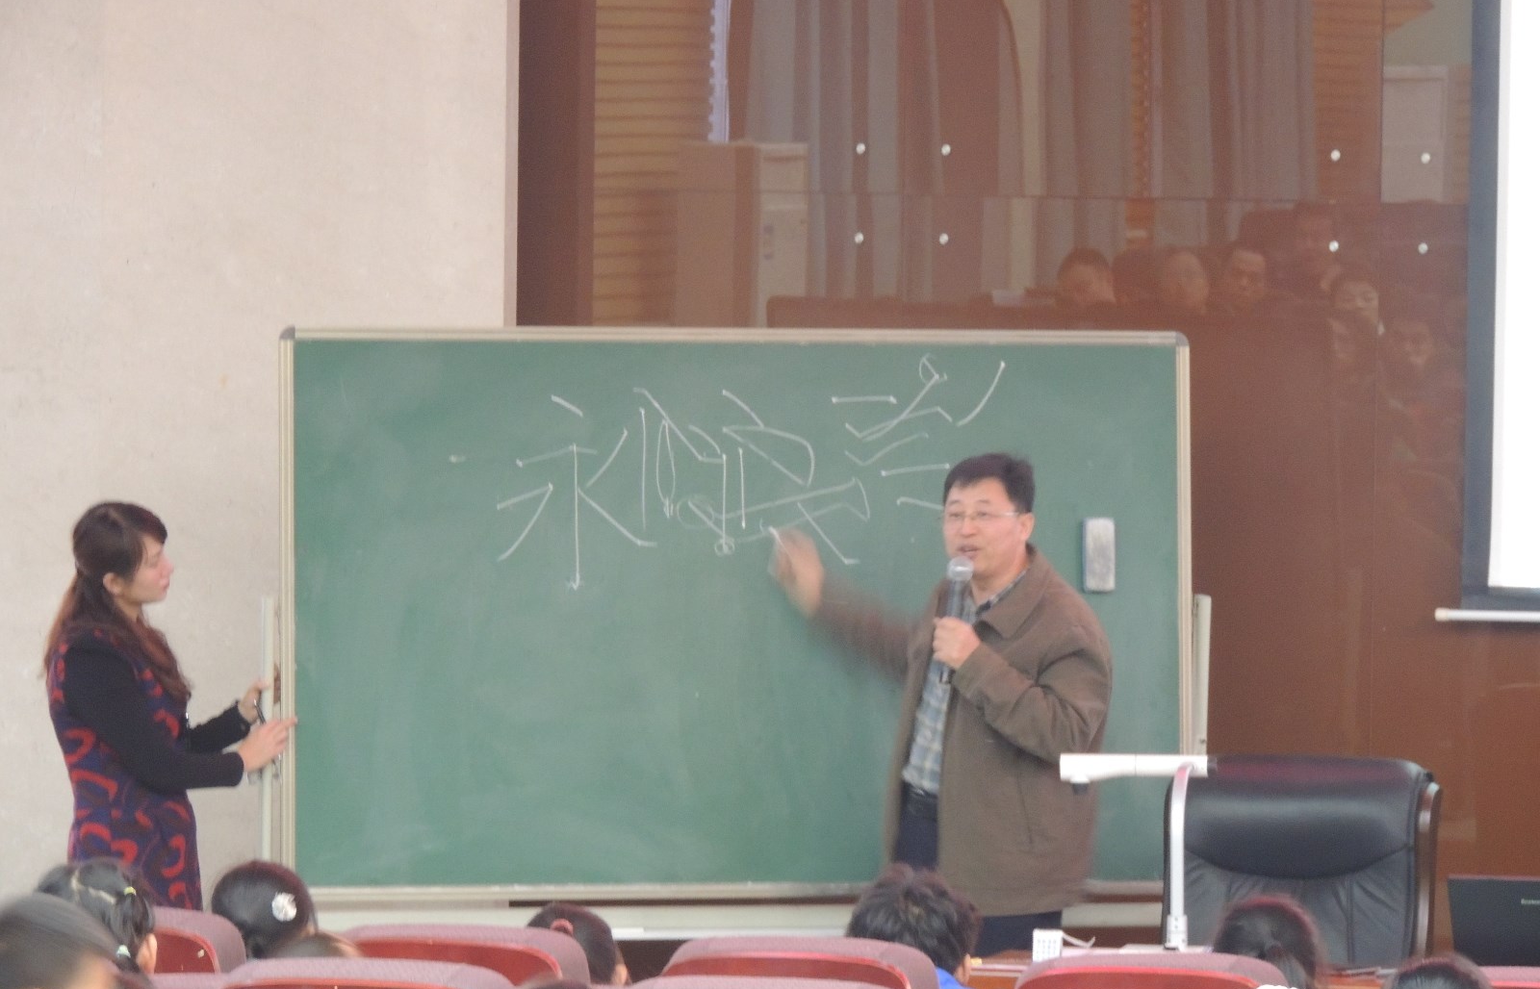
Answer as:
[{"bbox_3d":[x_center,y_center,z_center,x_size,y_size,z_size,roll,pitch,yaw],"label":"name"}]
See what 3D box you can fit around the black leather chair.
[{"bbox_3d":[0.986,1.100,20.107,0.660,1.110,0.700,2,4,16],"label":"black leather chair"}]

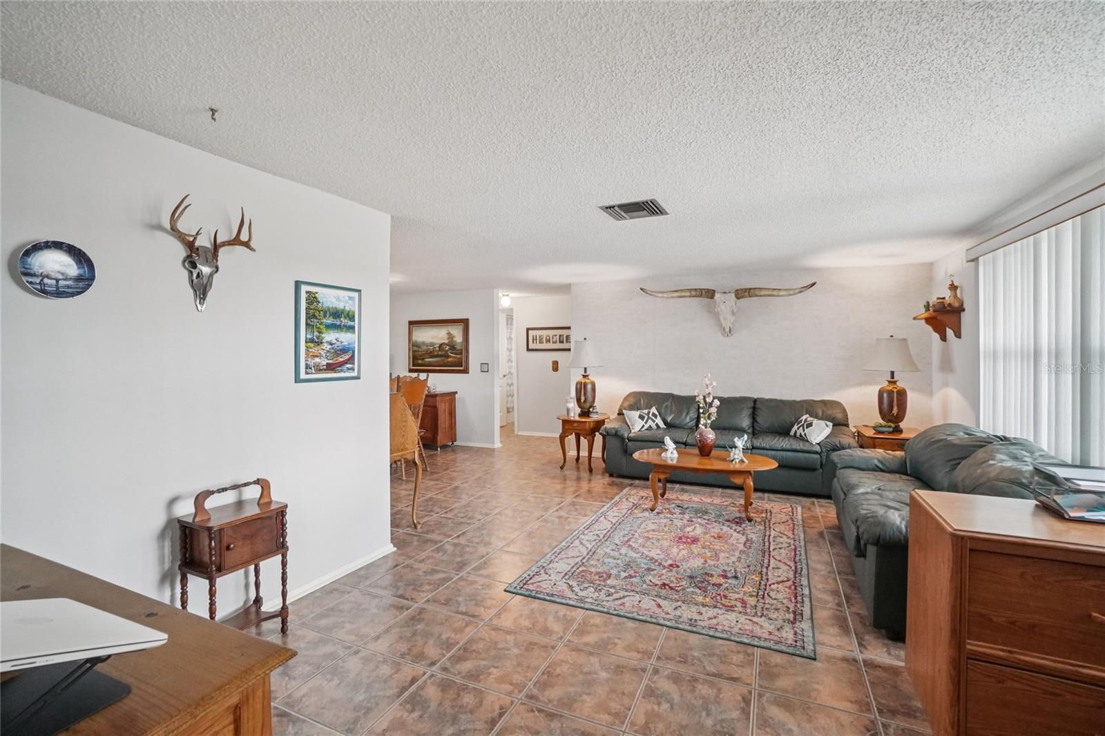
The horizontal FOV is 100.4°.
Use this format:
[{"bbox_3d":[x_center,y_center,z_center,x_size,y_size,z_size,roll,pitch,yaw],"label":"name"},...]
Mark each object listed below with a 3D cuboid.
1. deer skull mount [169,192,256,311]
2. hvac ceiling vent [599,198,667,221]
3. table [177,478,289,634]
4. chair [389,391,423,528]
[{"bbox_3d":[-1.530,-0.510,2.083,0.225,0.510,0.363,1,2,26],"label":"deer skull mount"},{"bbox_3d":[0.568,-1.077,3.168,0.387,0.029,0.382,0,1,24],"label":"hvac ceiling vent"},{"bbox_3d":[-1.495,0.942,2.193,0.245,0.774,0.392,1,2,26],"label":"table"},{"bbox_3d":[-1.396,0.735,3.704,0.588,1.098,0.412,1,2,26],"label":"chair"}]

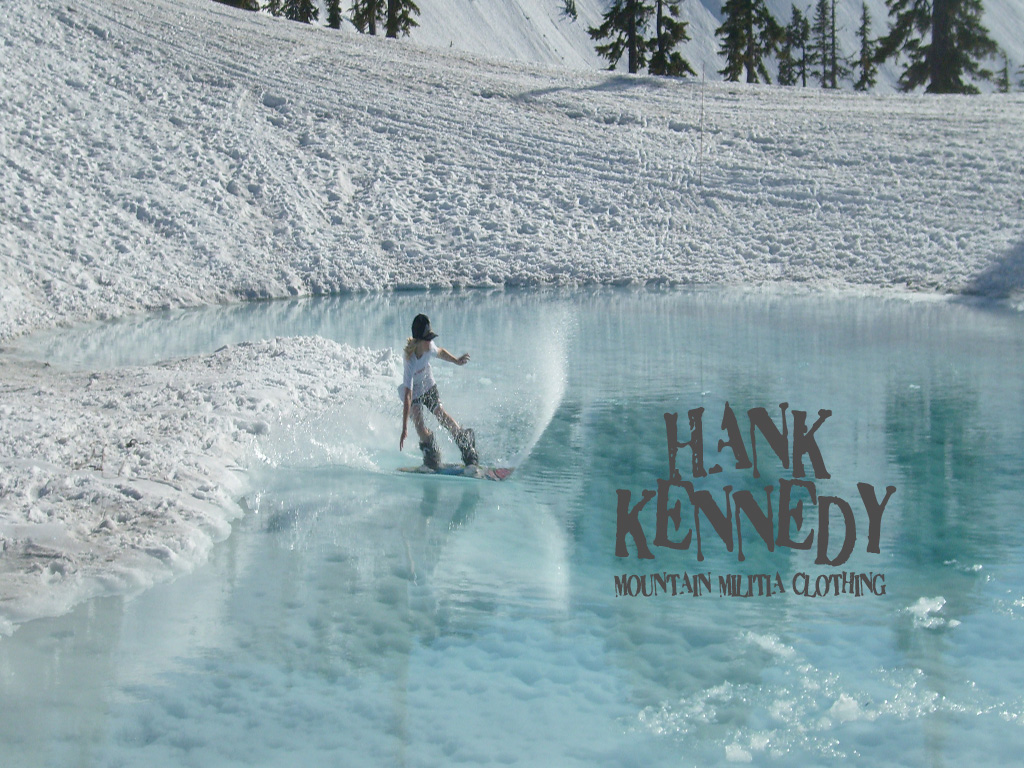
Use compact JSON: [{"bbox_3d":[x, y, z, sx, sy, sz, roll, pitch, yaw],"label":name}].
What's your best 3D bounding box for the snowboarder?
[{"bbox_3d":[-0.763,0.067,13.200,0.830,1.630,0.600,-1,9,-5],"label":"snowboarder"}]

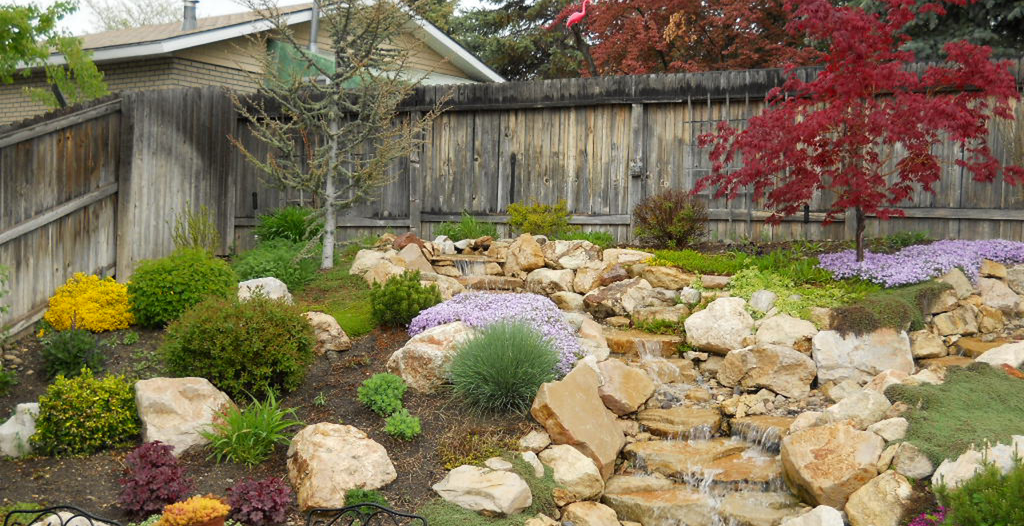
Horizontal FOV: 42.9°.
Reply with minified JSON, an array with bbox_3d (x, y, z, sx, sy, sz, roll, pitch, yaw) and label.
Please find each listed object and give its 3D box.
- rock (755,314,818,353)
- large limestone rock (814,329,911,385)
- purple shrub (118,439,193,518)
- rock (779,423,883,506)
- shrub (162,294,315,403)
[{"bbox_3d":[2.172,0.558,10.300,0.510,0.340,0.420,1,-1,12],"label":"rock"},{"bbox_3d":[2.674,0.719,9.900,0.770,0.440,0.500,1,-1,15],"label":"large limestone rock"},{"bbox_3d":[-2.136,1.297,7.800,0.426,0.420,0.420,1,1,-15],"label":"purple shrub"},{"bbox_3d":[1.945,1.244,7.900,0.606,0.497,0.520,2,1,24],"label":"rock"},{"bbox_3d":[-2.190,0.685,10.455,1.194,0.878,1.102,1,1,-12],"label":"shrub"}]

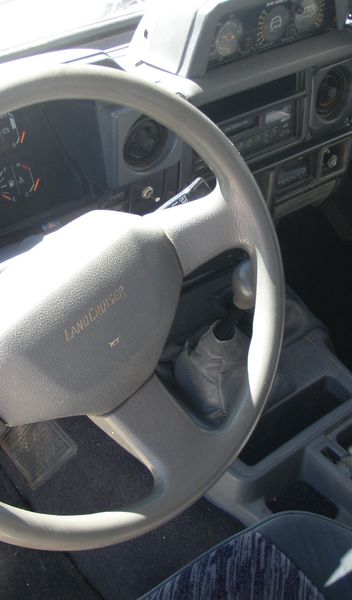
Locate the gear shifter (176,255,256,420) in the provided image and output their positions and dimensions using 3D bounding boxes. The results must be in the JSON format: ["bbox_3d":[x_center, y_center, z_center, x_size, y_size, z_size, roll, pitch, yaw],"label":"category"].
[{"bbox_3d":[0.067,0.041,1.205,0.115,0.265,0.130,-26,48,-28],"label":"gear shifter"}]

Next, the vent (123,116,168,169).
[{"bbox_3d":[-0.038,-0.187,1.008,0.068,0.066,0.030,-26,41,-28],"label":"vent"}]

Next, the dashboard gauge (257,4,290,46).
[{"bbox_3d":[0.117,-0.353,1.115,0.056,0.052,0.025,-26,33,-28],"label":"dashboard gauge"}]

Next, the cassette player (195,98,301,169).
[{"bbox_3d":[0.076,-0.220,1.117,0.178,0.054,0.060,-26,41,-28],"label":"cassette player"}]

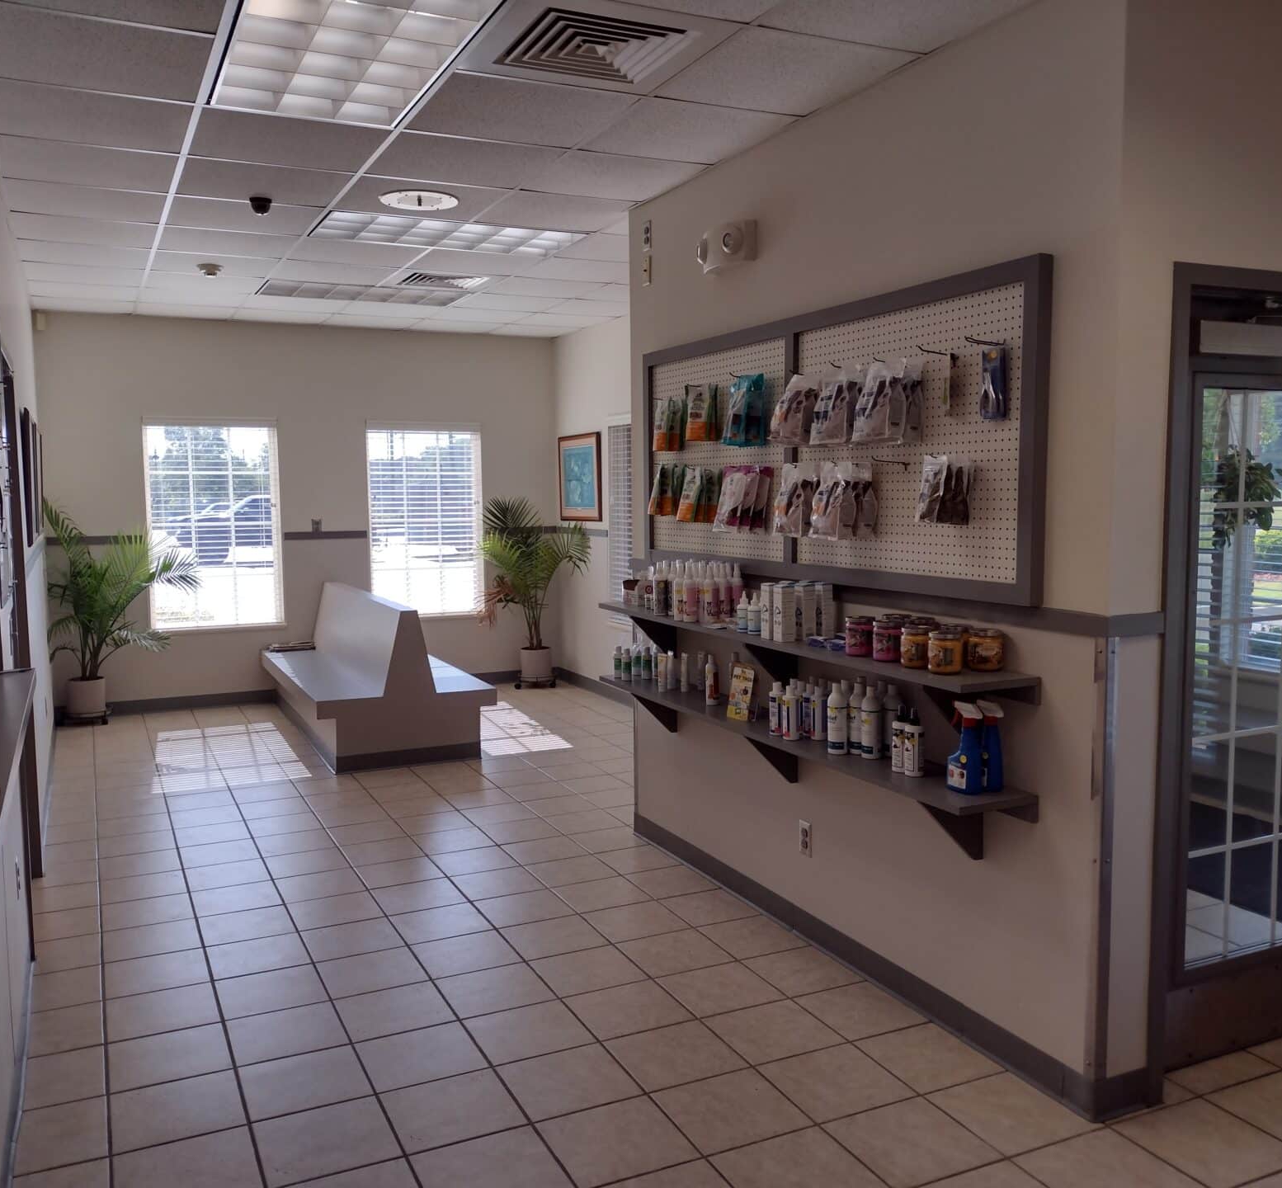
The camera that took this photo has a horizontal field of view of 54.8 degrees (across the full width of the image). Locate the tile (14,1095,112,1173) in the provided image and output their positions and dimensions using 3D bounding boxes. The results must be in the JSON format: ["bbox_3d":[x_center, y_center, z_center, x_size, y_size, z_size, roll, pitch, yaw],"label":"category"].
[{"bbox_3d":[-1.361,1.278,2.914,0.195,0.010,0.310,-3,5,-24],"label":"tile"}]

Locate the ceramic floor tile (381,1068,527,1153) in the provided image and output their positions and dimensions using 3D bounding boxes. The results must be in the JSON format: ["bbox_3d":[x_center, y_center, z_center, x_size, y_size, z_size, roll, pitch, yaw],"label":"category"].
[{"bbox_3d":[-0.471,1.295,3.097,0.307,0.010,0.307,-3,6,-24],"label":"ceramic floor tile"}]

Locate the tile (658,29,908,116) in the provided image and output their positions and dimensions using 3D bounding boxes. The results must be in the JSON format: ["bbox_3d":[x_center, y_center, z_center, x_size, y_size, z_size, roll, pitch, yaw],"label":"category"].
[{"bbox_3d":[0.389,-1.492,3.555,0.530,0.020,0.600,-3,6,-25],"label":"tile"}]

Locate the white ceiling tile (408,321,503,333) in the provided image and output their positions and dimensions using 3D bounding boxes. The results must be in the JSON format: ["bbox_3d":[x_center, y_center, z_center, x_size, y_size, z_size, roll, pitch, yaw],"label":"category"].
[{"bbox_3d":[-1.323,-1.928,8.852,0.605,0.018,0.584,-3,5,-24],"label":"white ceiling tile"}]

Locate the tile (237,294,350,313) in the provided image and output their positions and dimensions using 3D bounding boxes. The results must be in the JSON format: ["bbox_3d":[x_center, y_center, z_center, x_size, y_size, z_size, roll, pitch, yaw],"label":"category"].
[{"bbox_3d":[-2.198,-1.845,7.864,0.603,0.018,0.603,-3,6,-24],"label":"tile"}]

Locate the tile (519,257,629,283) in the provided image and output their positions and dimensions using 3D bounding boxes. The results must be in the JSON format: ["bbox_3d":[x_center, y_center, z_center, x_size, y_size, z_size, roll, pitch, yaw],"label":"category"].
[{"bbox_3d":[-0.298,-1.744,6.614,0.605,0.018,0.605,-3,5,-24],"label":"tile"}]

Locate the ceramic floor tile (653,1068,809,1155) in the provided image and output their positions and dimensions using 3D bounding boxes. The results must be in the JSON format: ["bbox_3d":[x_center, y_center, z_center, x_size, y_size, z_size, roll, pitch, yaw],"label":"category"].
[{"bbox_3d":[0.226,1.289,3.080,0.307,0.010,0.307,-3,6,-24],"label":"ceramic floor tile"}]

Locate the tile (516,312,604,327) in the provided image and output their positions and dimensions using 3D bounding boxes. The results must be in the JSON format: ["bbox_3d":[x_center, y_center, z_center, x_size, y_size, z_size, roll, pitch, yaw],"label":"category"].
[{"bbox_3d":[-0.534,-1.884,8.480,0.530,0.020,0.600,-3,6,-25],"label":"tile"}]

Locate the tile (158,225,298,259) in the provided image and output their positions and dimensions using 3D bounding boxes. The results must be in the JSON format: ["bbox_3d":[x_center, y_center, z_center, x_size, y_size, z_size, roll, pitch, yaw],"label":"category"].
[{"bbox_3d":[-1.949,-1.662,5.823,0.602,0.018,0.602,-3,6,-24],"label":"tile"}]

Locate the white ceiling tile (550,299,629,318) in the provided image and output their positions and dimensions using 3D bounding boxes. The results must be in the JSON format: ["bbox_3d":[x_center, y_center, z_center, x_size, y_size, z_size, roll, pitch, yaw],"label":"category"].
[{"bbox_3d":[-0.272,-1.841,7.932,0.550,0.020,0.600,-3,6,-25],"label":"white ceiling tile"}]

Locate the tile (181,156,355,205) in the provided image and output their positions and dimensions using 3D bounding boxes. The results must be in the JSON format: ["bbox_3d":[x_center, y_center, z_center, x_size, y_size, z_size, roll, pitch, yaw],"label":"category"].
[{"bbox_3d":[-1.443,-1.575,4.717,0.602,0.018,0.602,-3,6,-24],"label":"tile"}]

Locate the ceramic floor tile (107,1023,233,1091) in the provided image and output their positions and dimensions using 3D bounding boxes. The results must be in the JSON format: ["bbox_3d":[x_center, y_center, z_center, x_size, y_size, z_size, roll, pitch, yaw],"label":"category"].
[{"bbox_3d":[-1.295,1.275,3.397,0.307,0.010,0.307,-3,6,-24],"label":"ceramic floor tile"}]

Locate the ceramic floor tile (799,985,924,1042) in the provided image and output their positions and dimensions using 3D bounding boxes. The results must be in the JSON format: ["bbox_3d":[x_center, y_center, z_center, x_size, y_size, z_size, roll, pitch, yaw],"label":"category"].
[{"bbox_3d":[0.635,1.196,3.533,0.285,0.010,0.300,-3,6,-25],"label":"ceramic floor tile"}]

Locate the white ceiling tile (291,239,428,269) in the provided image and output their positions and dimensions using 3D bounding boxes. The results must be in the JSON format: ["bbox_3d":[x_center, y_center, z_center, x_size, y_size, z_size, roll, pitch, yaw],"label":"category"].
[{"bbox_3d":[-1.399,-1.687,6.081,0.600,0.020,0.600,-3,6,-25],"label":"white ceiling tile"}]

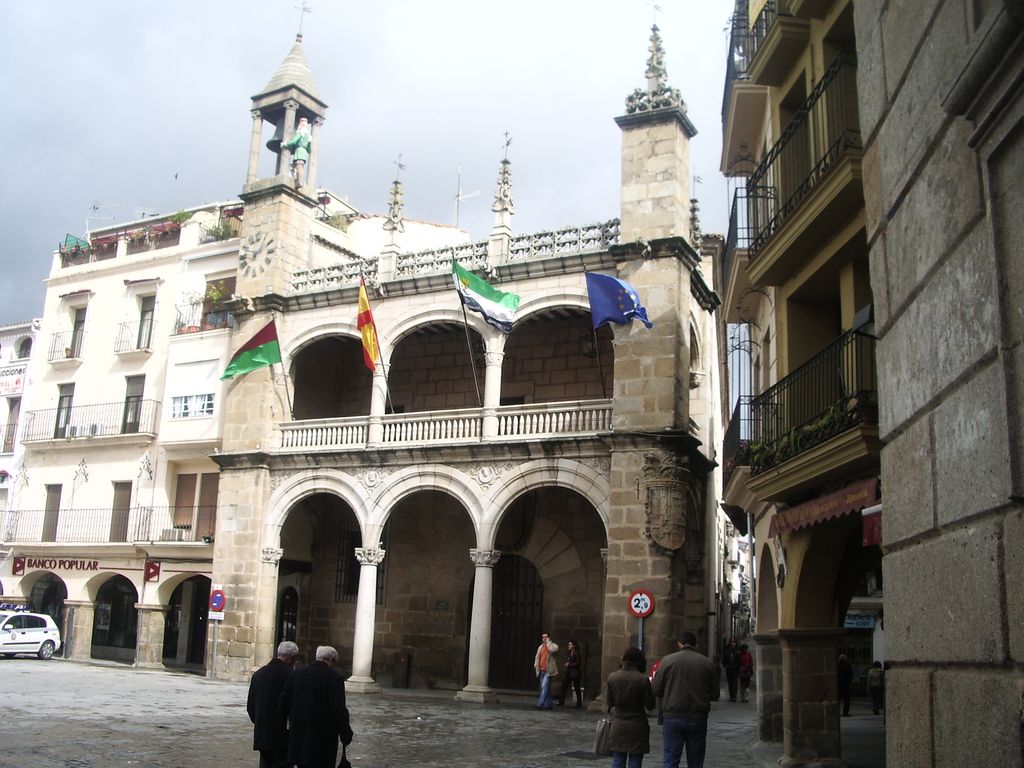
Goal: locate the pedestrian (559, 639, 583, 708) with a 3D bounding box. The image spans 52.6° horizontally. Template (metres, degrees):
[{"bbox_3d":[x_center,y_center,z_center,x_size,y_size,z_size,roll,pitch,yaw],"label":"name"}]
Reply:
[{"bbox_3d":[1.444,7.010,25.187,0.550,1.600,0.450,8,-15,-22],"label":"pedestrian"}]

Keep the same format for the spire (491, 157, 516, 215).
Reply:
[{"bbox_3d":[-0.200,-5.494,28.987,0.500,1.700,0.500,-5,-15,29],"label":"spire"}]

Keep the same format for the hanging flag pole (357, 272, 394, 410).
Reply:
[{"bbox_3d":[-3.947,-1.134,28.938,0.630,4.126,0.450,-5,12,32],"label":"hanging flag pole"}]

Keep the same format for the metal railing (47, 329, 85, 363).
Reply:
[{"bbox_3d":[-16.380,-1.373,38.066,1.500,1.000,0.360,-5,-16,29],"label":"metal railing"}]

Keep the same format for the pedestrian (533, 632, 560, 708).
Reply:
[{"bbox_3d":[0.831,6.895,24.876,0.620,1.753,0.420,-2,-12,18],"label":"pedestrian"}]

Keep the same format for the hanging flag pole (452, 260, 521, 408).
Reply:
[{"bbox_3d":[-0.442,-1.458,26.876,1.826,4.143,0.600,-5,10,32],"label":"hanging flag pole"}]

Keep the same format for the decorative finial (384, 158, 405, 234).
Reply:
[{"bbox_3d":[-3.467,-5.608,30.748,0.460,2.425,0.460,-5,-14,32],"label":"decorative finial"}]

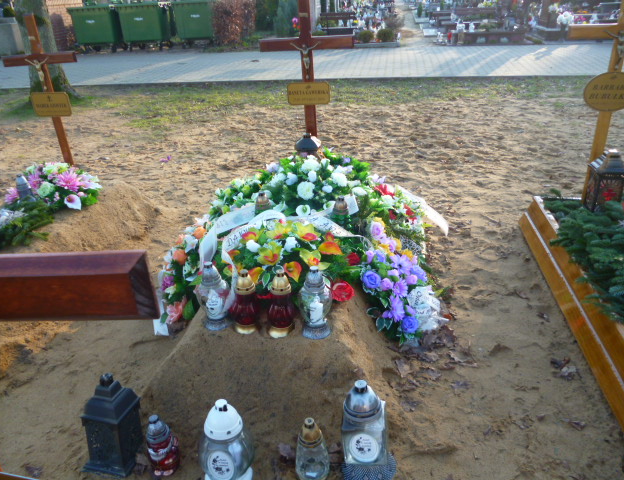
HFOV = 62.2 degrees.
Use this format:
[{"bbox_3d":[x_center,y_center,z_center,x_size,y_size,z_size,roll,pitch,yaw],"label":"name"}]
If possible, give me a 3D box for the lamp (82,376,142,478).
[{"bbox_3d":[-0.593,0.520,1.508,0.140,0.315,0.140,7,21,8],"label":"lamp"}]

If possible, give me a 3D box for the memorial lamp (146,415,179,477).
[{"bbox_3d":[-0.439,0.585,1.482,0.095,0.205,0.090,-4,26,-7],"label":"memorial lamp"}]

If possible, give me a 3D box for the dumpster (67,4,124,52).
[{"bbox_3d":[-6.377,-6.347,15.500,1.330,1.250,1.050,-3,26,-2],"label":"dumpster"}]

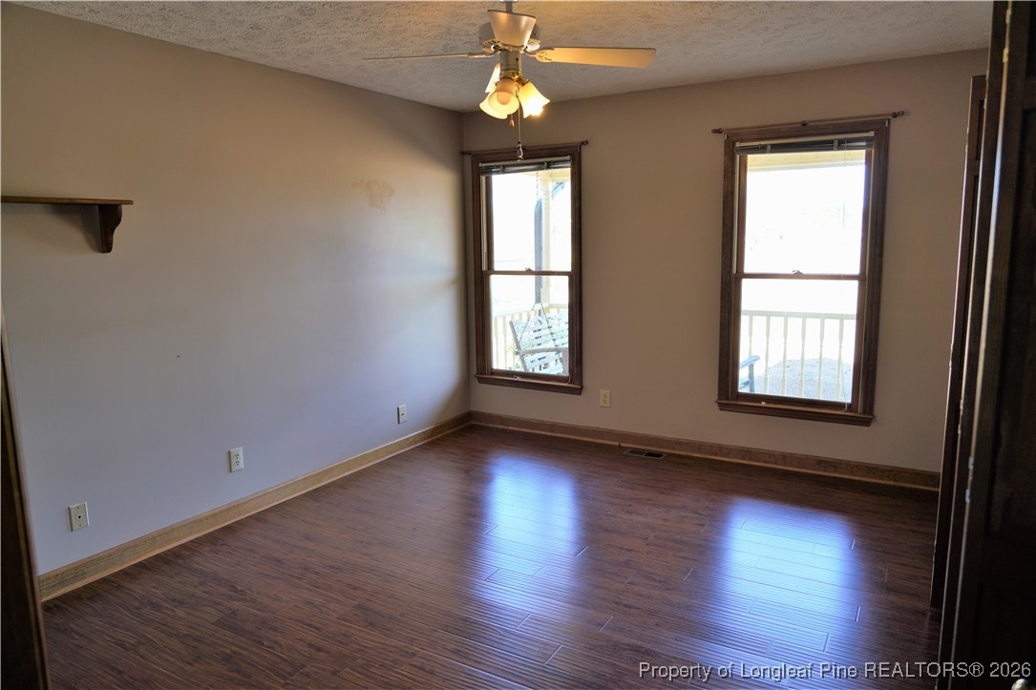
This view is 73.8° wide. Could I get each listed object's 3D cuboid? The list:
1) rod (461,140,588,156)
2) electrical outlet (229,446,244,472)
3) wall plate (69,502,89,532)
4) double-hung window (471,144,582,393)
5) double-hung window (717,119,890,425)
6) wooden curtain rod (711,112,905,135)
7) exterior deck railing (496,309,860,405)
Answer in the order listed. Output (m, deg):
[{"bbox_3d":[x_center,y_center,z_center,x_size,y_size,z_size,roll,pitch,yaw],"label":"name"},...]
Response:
[{"bbox_3d":[0.032,-1.416,4.977,1.056,0.030,0.060,4,10,30],"label":"rod"},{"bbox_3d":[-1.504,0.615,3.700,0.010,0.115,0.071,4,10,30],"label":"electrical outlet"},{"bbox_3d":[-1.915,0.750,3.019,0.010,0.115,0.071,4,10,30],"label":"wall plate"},{"bbox_3d":[0.067,-0.539,5.147,0.931,1.768,0.080,4,10,30],"label":"double-hung window"},{"bbox_3d":[1.695,-0.418,4.190,0.917,1.760,0.080,4,10,30],"label":"double-hung window"},{"bbox_3d":[1.657,-1.292,4.022,1.042,0.030,0.060,4,10,30],"label":"wooden curtain rod"},{"bbox_3d":[1.715,0.101,6.586,3.100,0.890,0.090,4,10,30],"label":"exterior deck railing"}]

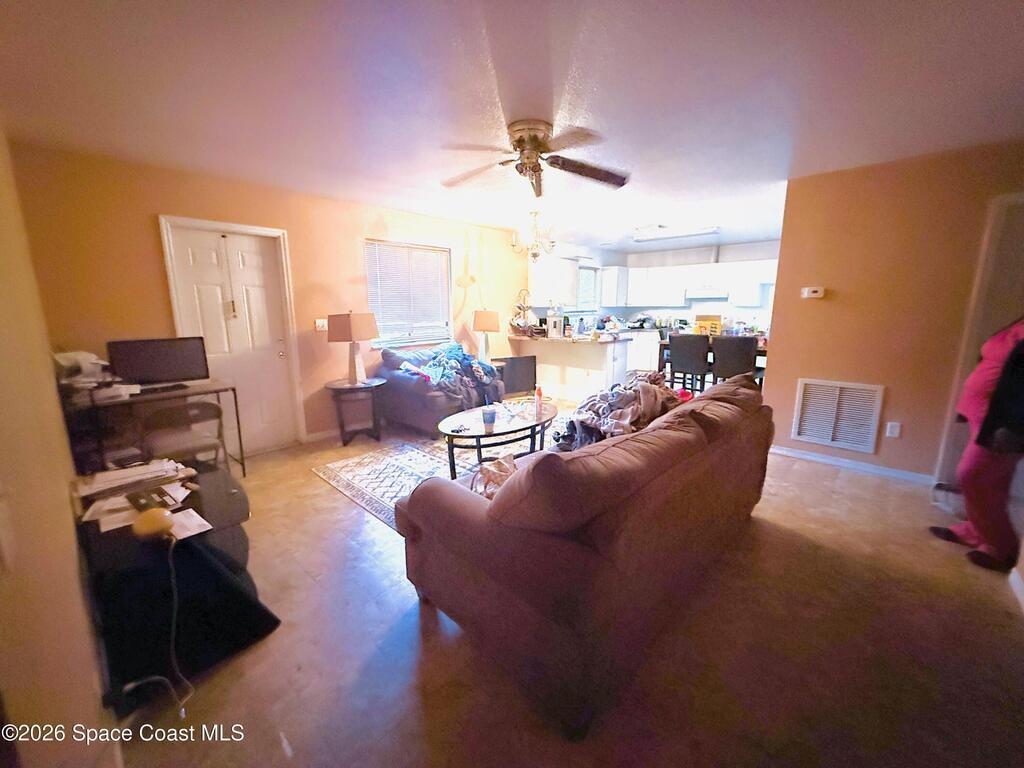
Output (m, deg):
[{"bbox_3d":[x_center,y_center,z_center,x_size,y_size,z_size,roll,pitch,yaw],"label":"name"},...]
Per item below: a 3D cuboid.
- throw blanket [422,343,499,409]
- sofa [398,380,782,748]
[{"bbox_3d":[-0.659,-0.122,4.906,0.800,0.640,0.880,10,14,42],"label":"throw blanket"},{"bbox_3d":[0.576,0.489,2.286,1.030,0.920,2.140,10,15,44],"label":"sofa"}]

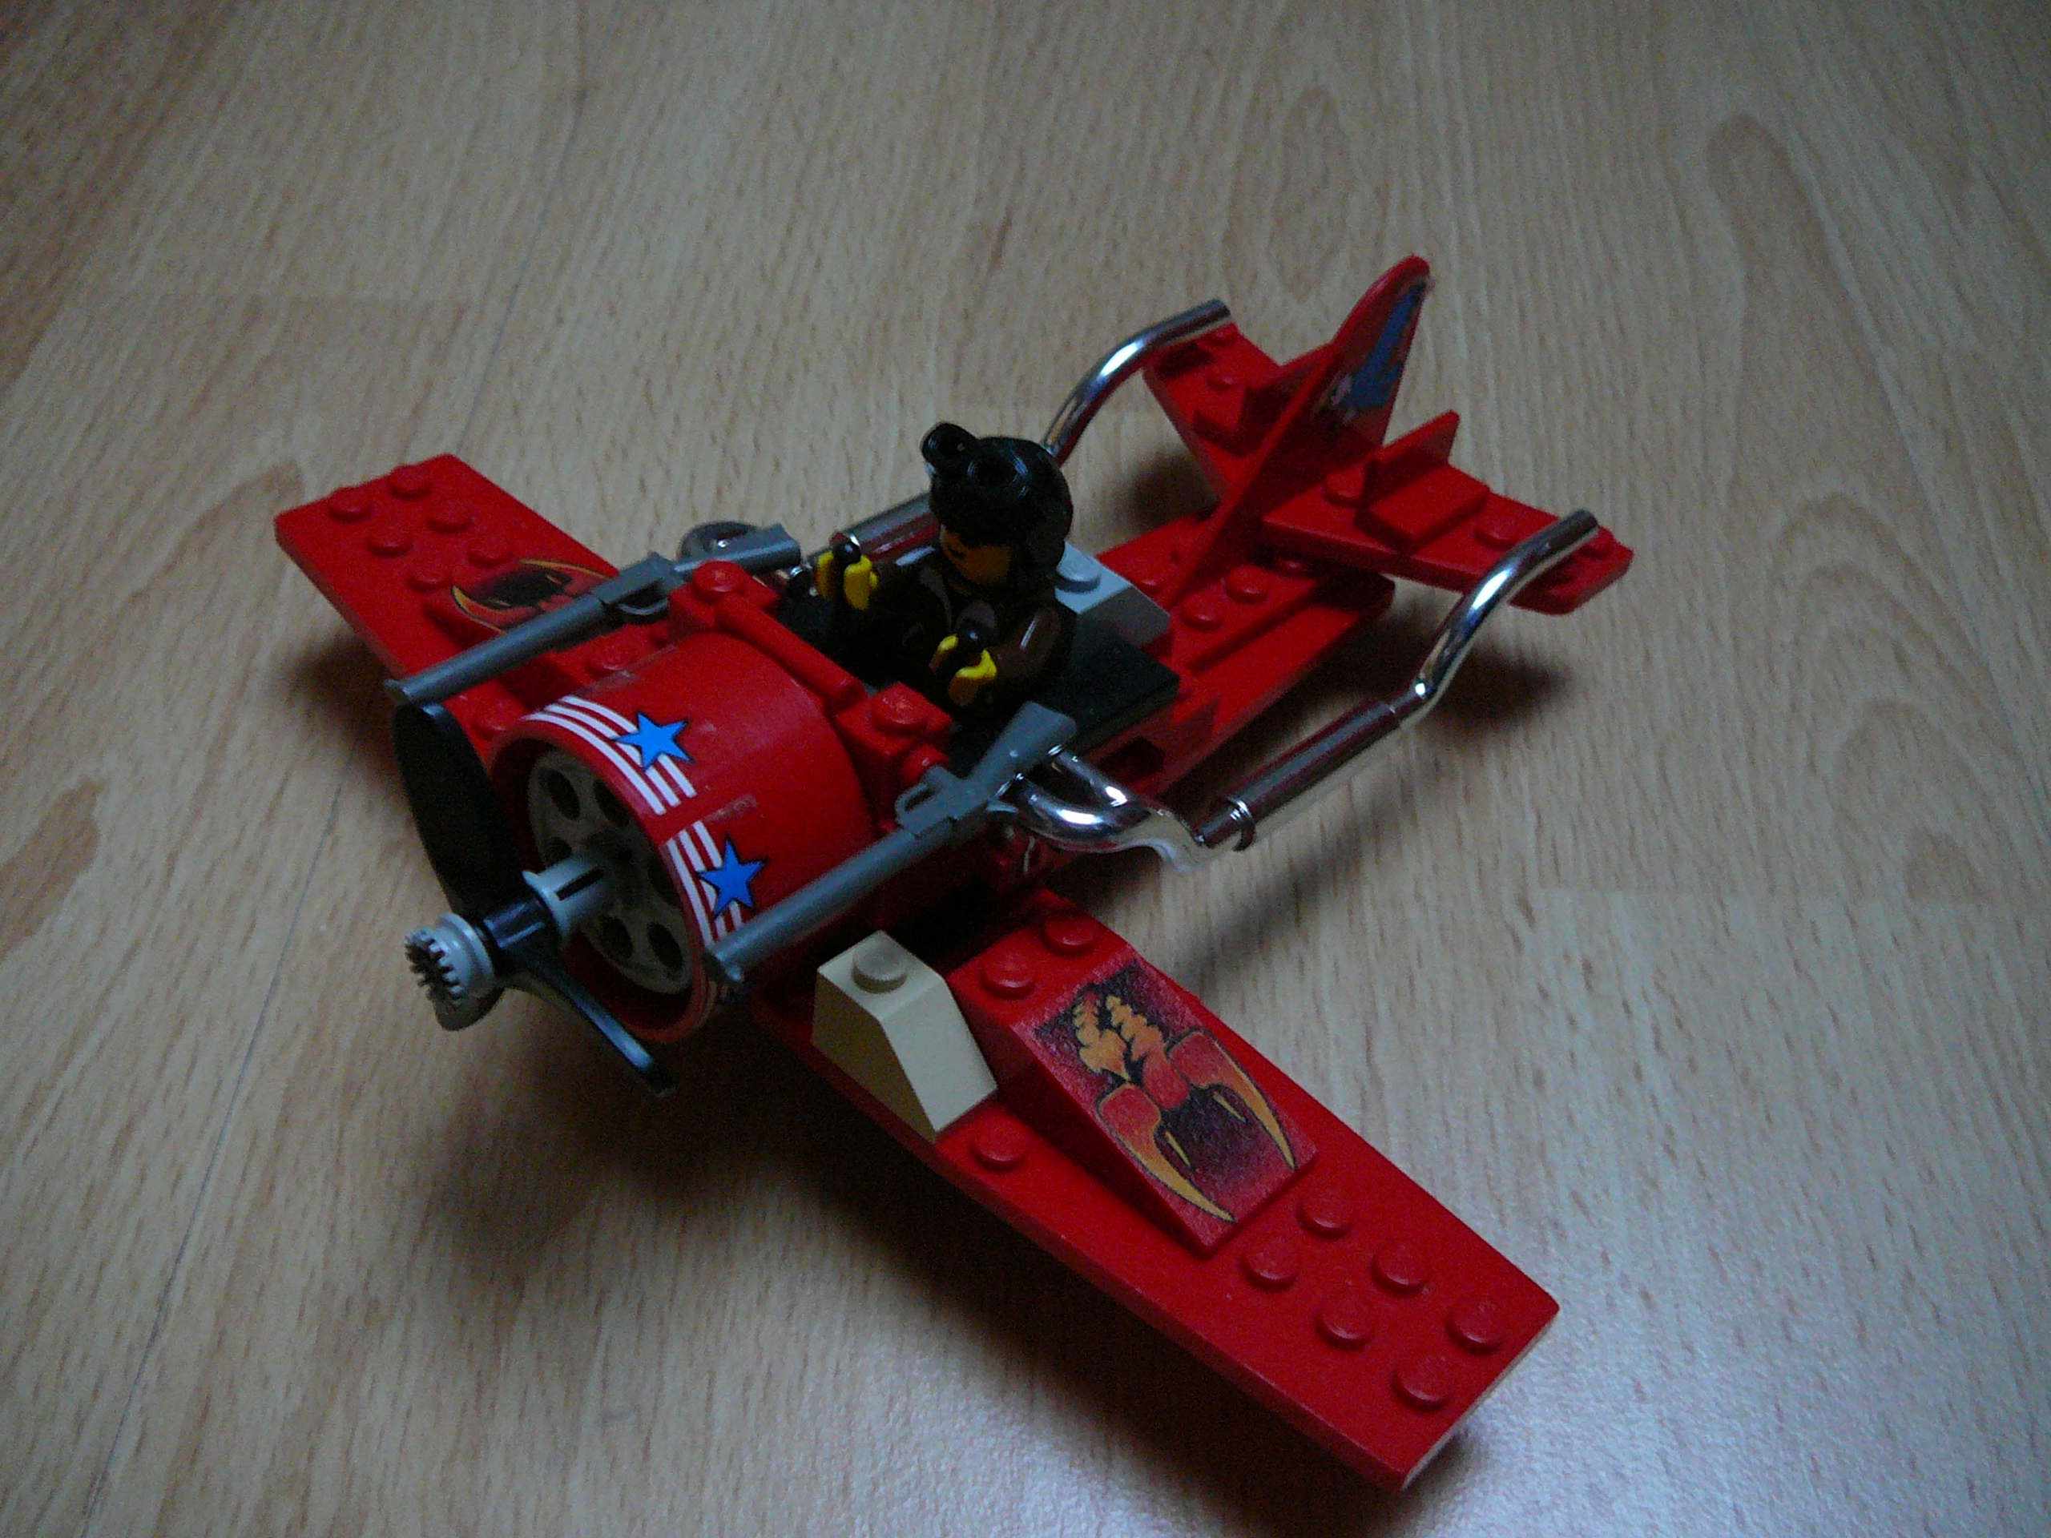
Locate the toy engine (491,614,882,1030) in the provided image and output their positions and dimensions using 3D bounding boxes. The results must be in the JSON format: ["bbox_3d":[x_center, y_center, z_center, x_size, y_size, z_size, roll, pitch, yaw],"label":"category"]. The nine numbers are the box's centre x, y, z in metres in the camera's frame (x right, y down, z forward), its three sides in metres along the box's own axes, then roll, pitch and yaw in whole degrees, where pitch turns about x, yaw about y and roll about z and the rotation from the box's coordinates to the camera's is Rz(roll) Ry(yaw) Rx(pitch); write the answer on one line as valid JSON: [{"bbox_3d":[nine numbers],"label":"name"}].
[{"bbox_3d":[-0.031,0.006,0.186,0.032,0.032,0.020,36,48,27],"label":"toy engine"}]

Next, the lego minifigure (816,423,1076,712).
[{"bbox_3d":[-0.006,-0.016,0.199,0.023,0.036,0.023,36,48,27],"label":"lego minifigure"}]

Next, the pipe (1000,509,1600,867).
[{"bbox_3d":[0.031,-0.010,0.216,0.015,0.015,0.090,36,48,27],"label":"pipe"}]

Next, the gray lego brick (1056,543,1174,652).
[{"bbox_3d":[0.005,-0.018,0.215,0.016,0.007,0.015,36,48,27],"label":"gray lego brick"}]

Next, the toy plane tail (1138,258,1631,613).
[{"bbox_3d":[0.034,-0.040,0.235,0.064,0.033,0.048,36,48,27],"label":"toy plane tail"}]

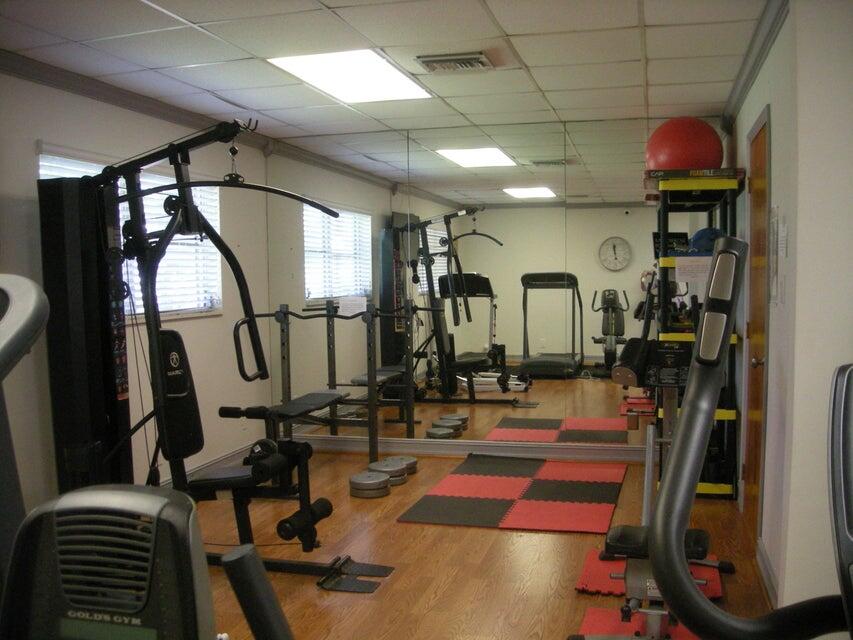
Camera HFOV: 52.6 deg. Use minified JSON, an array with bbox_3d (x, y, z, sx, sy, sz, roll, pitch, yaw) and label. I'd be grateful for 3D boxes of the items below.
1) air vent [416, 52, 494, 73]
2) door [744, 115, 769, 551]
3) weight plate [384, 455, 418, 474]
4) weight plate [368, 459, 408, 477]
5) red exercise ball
[{"bbox_3d":[0.149,-1.318,4.417,0.352,0.040,0.352,1,3,15],"label":"air vent"},{"bbox_3d":[1.730,0.092,4.494,0.050,2.084,0.764,1,3,15],"label":"door"},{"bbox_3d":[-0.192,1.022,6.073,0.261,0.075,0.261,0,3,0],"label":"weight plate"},{"bbox_3d":[-0.259,1.003,5.780,0.258,0.045,0.258,0,3,0],"label":"weight plate"},{"bbox_3d":[1.682,-1.094,5.636,0.493,0.457,0.493,1,3,15],"label":"red exercise ball"}]

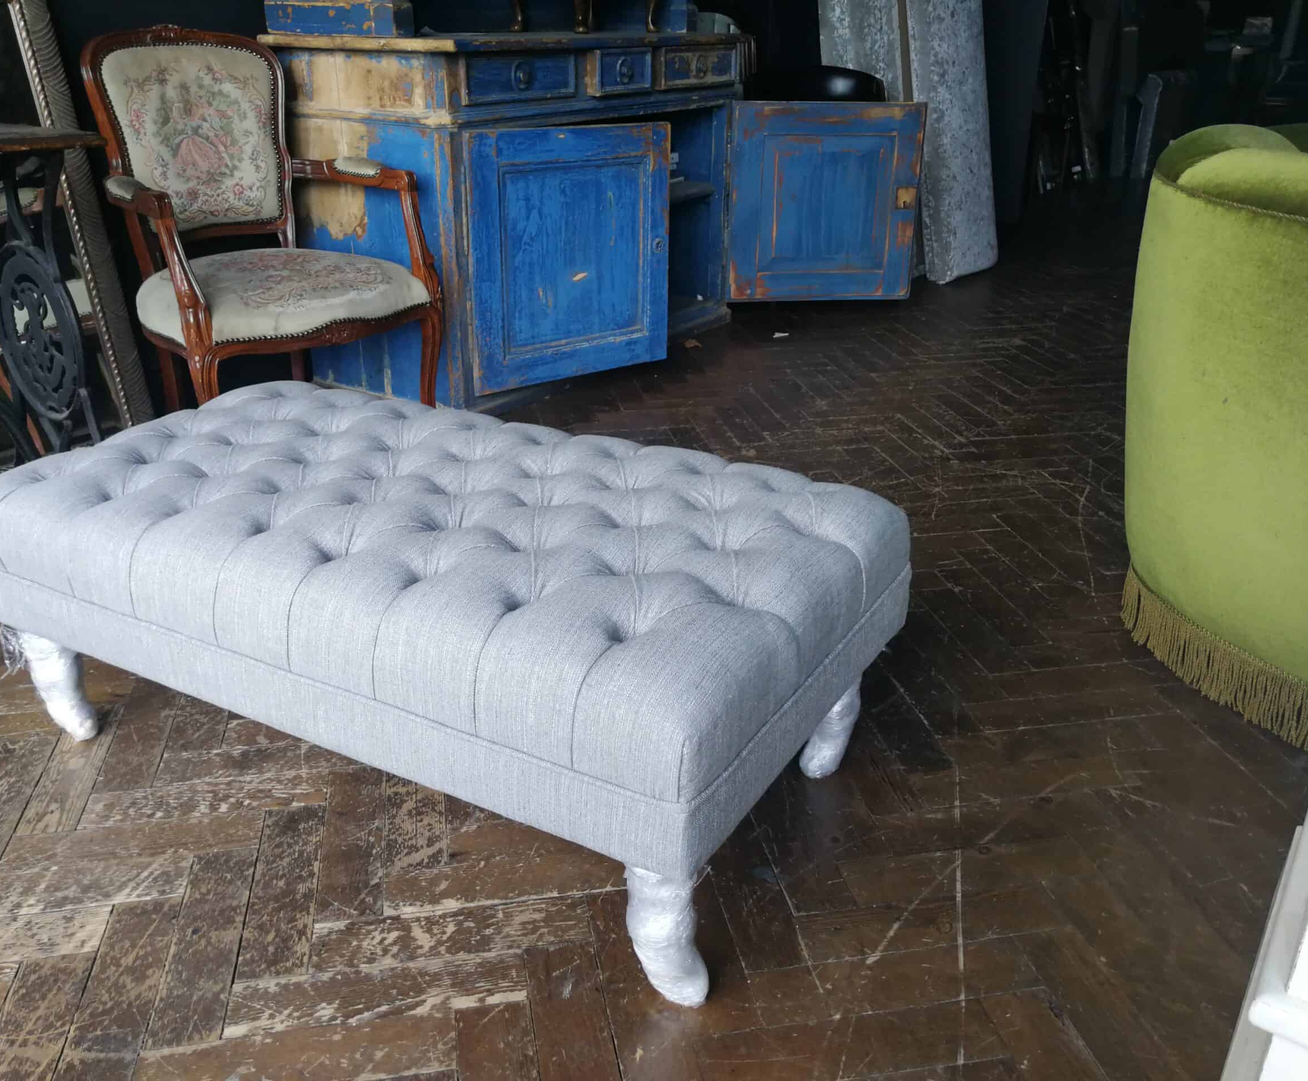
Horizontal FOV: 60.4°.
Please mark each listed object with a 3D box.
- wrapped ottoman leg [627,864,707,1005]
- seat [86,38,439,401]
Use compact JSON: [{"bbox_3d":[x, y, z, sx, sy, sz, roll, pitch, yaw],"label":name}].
[{"bbox_3d":[0.014,0.370,1.116,0.068,0.197,0.092,-19,29,-40],"label":"wrapped ottoman leg"},{"bbox_3d":[-0.955,-0.694,2.708,0.626,0.995,0.667,-18,28,-40],"label":"seat"}]

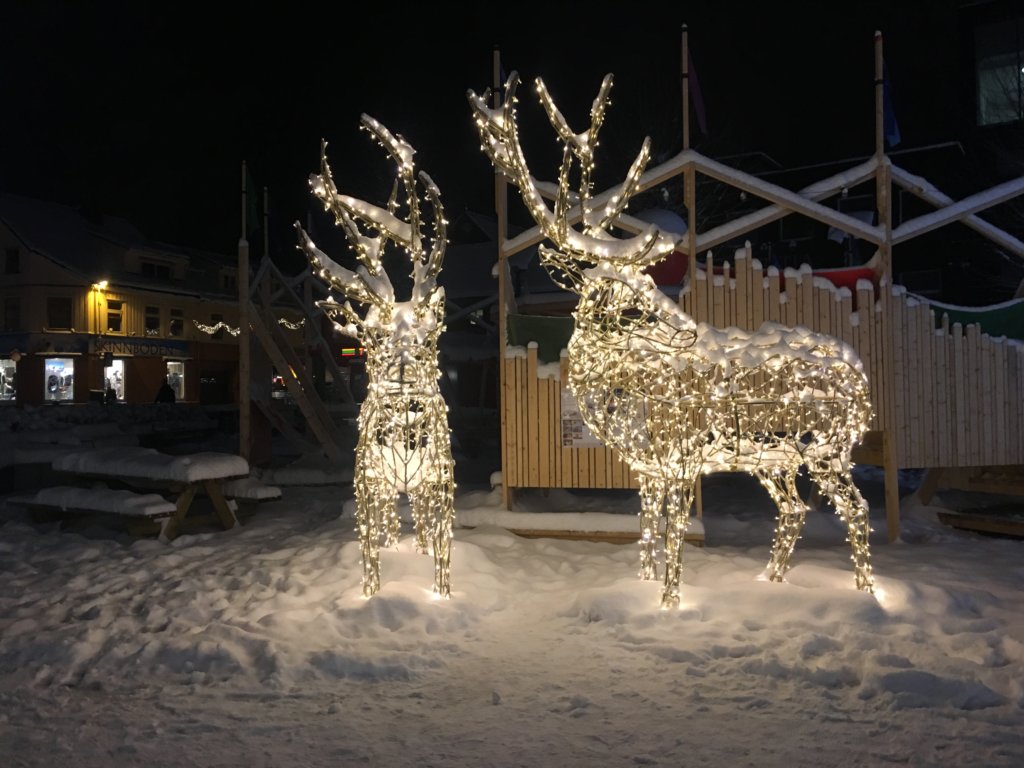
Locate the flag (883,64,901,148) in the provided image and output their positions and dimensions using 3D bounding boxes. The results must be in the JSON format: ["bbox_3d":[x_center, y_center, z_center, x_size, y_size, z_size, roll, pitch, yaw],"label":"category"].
[{"bbox_3d":[3.937,-2.889,8.900,0.190,0.900,0.120,-1,-1,0],"label":"flag"}]

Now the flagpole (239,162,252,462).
[{"bbox_3d":[-4.490,-1.183,14.400,0.160,5.100,0.160,-1,-1,5],"label":"flagpole"}]

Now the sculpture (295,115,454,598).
[{"bbox_3d":[-1.090,-0.220,7.000,1.150,3.600,2.200,-1,-1,-6],"label":"sculpture"}]

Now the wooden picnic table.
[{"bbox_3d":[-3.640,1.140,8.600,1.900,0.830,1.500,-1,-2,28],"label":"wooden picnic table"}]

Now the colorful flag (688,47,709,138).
[{"bbox_3d":[1.957,-3.058,9.000,0.210,0.920,0.120,-1,-1,0],"label":"colorful flag"}]

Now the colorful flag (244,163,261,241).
[{"bbox_3d":[-4.326,-3.059,14.300,0.250,1.200,0.150,-1,-1,0],"label":"colorful flag"}]

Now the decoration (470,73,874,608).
[{"bbox_3d":[1.240,-0.350,6.350,2.900,3.800,1.200,0,-1,-16],"label":"decoration"}]

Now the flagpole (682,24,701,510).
[{"bbox_3d":[1.873,-1.142,8.950,0.150,5.290,0.150,-1,-1,5],"label":"flagpole"}]

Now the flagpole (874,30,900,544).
[{"bbox_3d":[3.875,-1.001,8.900,0.160,5.330,0.160,-1,-1,5],"label":"flagpole"}]

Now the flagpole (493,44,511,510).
[{"bbox_3d":[-0.109,-1.182,9.800,0.150,5.390,0.150,-1,-1,5],"label":"flagpole"}]

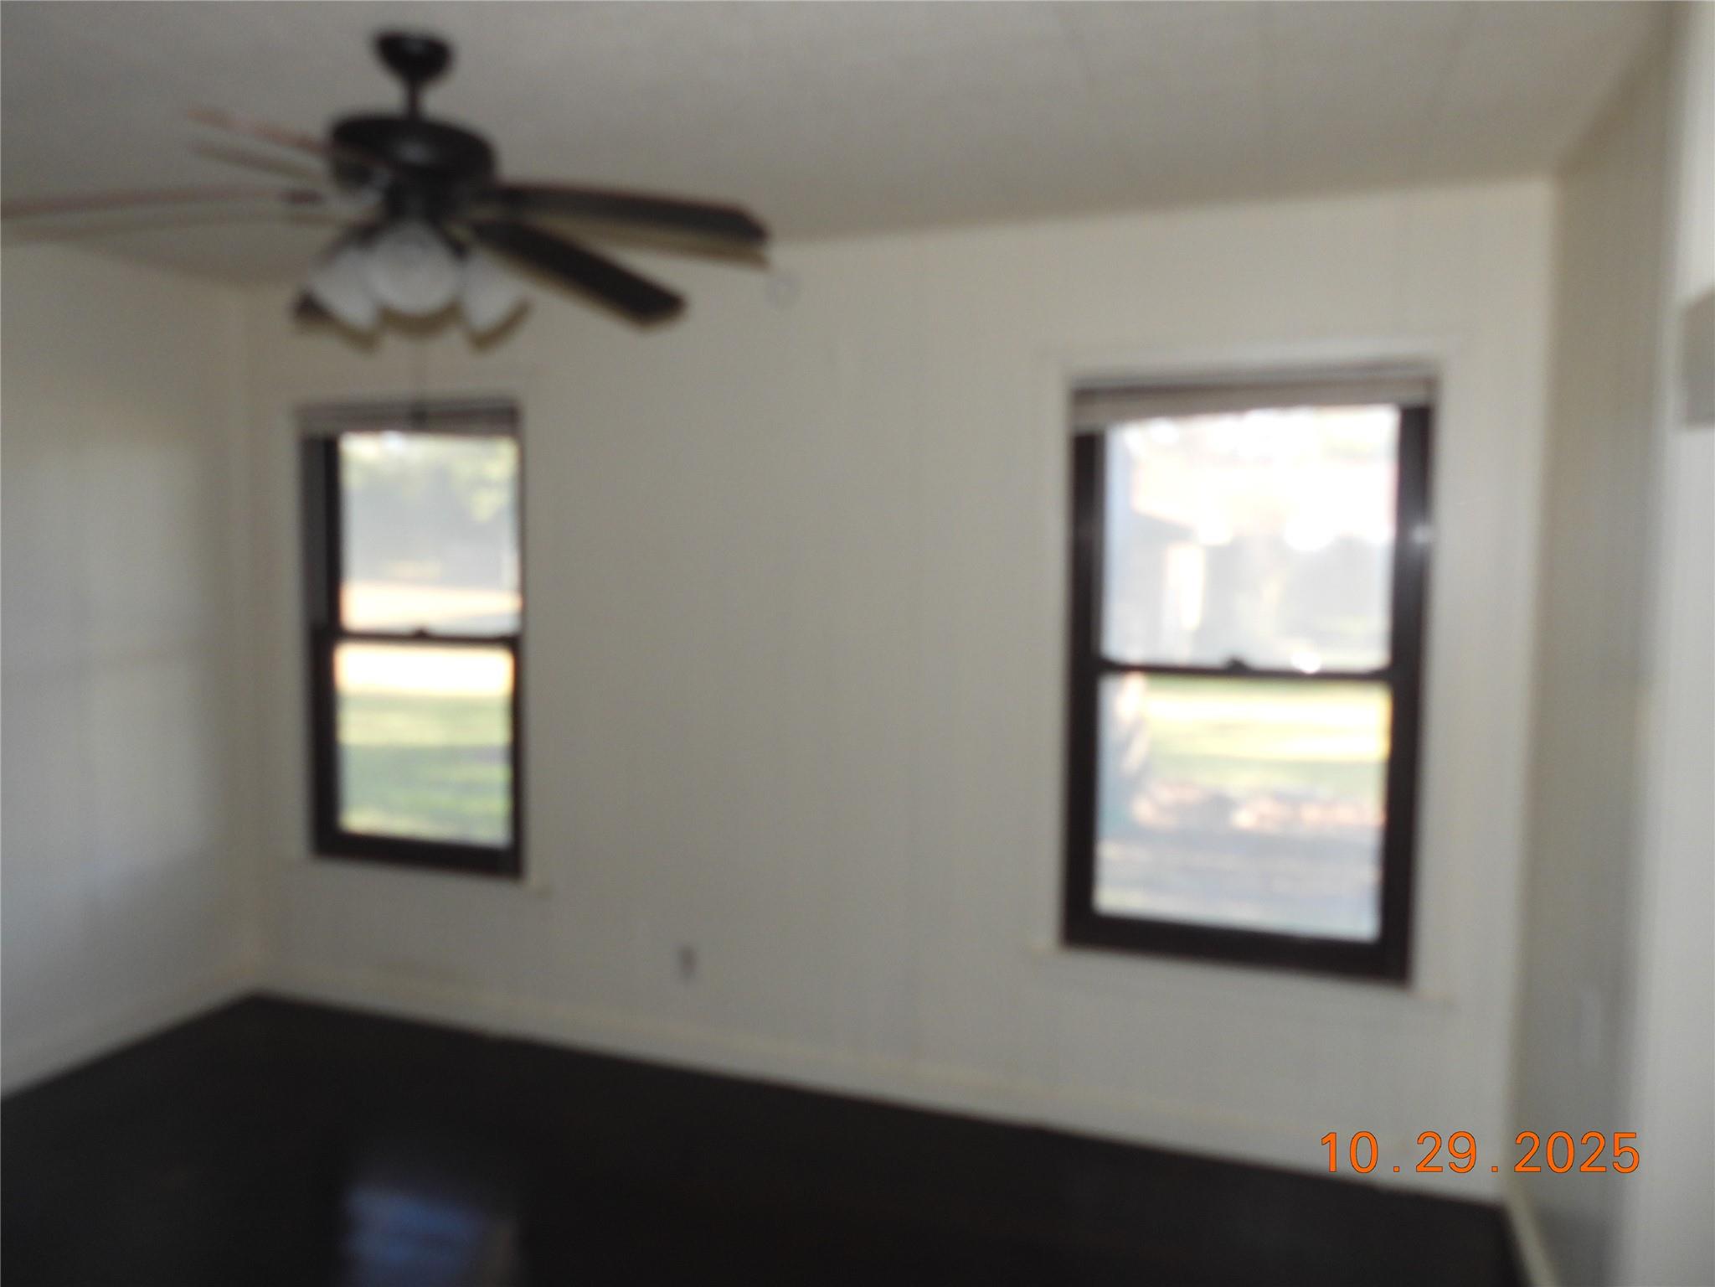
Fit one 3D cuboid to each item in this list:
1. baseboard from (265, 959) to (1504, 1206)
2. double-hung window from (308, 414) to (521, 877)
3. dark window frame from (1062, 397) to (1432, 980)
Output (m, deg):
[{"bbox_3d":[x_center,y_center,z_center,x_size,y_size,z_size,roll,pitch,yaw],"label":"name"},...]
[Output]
[{"bbox_3d":[-0.264,1.228,3.521,3.863,0.125,0.022,2,4,19],"label":"baseboard"},{"bbox_3d":[-1.443,-0.011,3.894,0.849,1.495,0.100,2,4,19],"label":"double-hung window"},{"bbox_3d":[0.982,0.077,3.064,0.849,1.495,0.100,2,4,19],"label":"dark window frame"}]

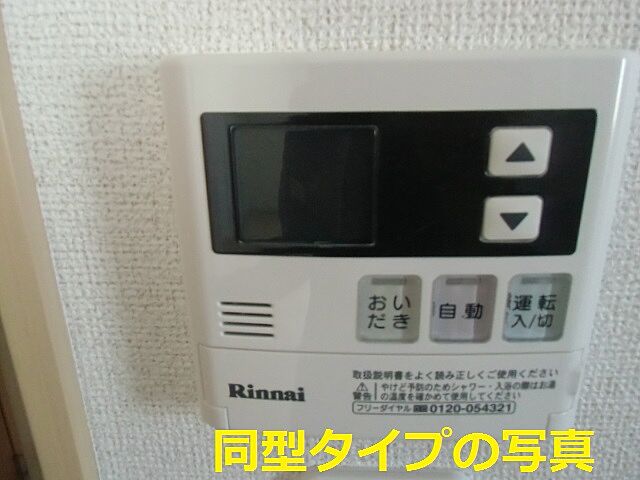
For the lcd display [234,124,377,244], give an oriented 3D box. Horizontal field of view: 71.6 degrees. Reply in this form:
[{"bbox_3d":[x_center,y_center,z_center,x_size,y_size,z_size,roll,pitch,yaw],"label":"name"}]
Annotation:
[{"bbox_3d":[-0.004,-0.015,0.120,0.038,0.032,0.005,0,17,2],"label":"lcd display"}]

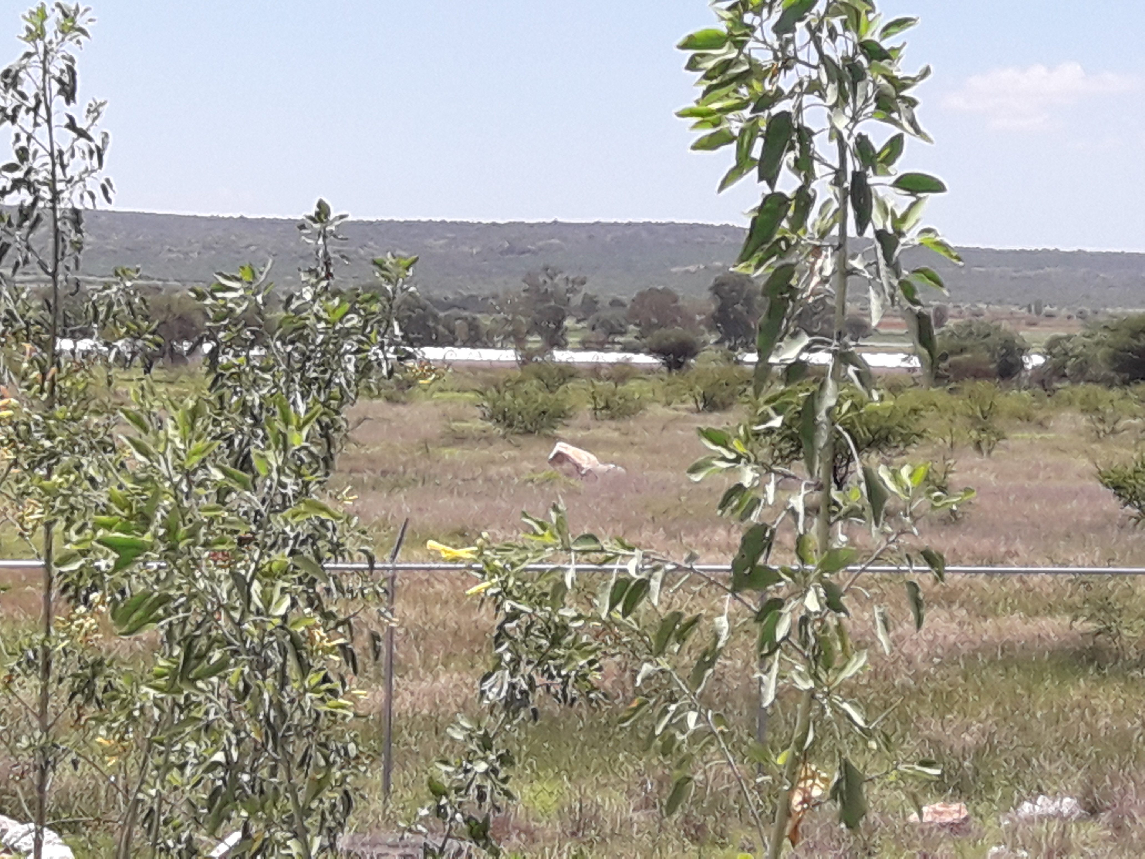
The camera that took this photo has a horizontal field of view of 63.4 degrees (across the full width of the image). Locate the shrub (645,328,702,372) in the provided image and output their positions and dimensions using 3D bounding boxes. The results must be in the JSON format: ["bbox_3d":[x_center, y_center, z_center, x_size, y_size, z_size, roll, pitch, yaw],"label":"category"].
[{"bbox_3d":[5.730,-4.538,52.500,3.300,2.480,2.900,1,8,0],"label":"shrub"}]

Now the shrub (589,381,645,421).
[{"bbox_3d":[1.545,-0.989,32.000,1.950,1.360,1.710,1,8,0],"label":"shrub"}]

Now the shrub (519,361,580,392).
[{"bbox_3d":[-0.973,-2.251,39.500,2.590,1.310,2.280,1,8,0],"label":"shrub"}]

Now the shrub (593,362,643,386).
[{"bbox_3d":[2.118,-2.575,43.000,2.370,1.100,2.080,1,8,0],"label":"shrub"}]

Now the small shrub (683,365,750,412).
[{"bbox_3d":[5.365,-1.533,34.500,2.500,1.730,2.200,1,8,0],"label":"small shrub"}]

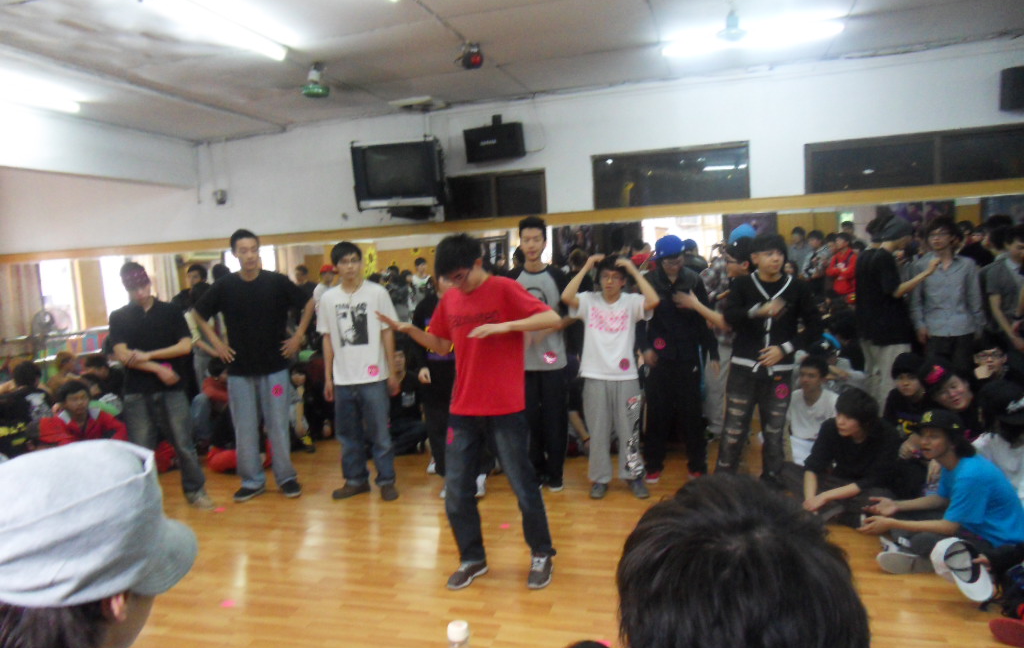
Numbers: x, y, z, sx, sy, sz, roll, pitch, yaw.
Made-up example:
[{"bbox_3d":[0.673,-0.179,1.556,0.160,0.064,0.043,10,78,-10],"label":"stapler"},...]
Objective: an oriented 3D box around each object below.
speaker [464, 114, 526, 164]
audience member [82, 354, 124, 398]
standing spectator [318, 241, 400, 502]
[{"bbox_3d":[-0.145,-1.560,6.070,0.490,0.300,0.240,-1,15,24],"label":"speaker"},{"bbox_3d":[-4.095,0.758,7.100,0.520,0.820,0.650,-6,5,-30],"label":"audience member"},{"bbox_3d":[-1.048,0.320,4.880,0.510,1.730,0.340,-4,5,-6],"label":"standing spectator"}]

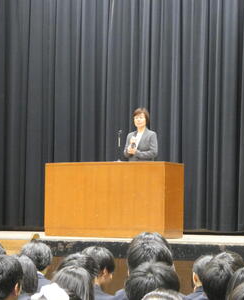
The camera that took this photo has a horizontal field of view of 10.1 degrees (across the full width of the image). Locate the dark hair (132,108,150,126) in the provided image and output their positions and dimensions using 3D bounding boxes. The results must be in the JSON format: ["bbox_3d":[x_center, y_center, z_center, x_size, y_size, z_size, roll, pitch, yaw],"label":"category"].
[{"bbox_3d":[0.261,-0.439,18.715,0.210,0.240,0.230,0,-3,20],"label":"dark hair"}]

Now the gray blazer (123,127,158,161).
[{"bbox_3d":[0.252,0.013,18.668,0.460,0.620,0.290,-1,-3,25],"label":"gray blazer"}]

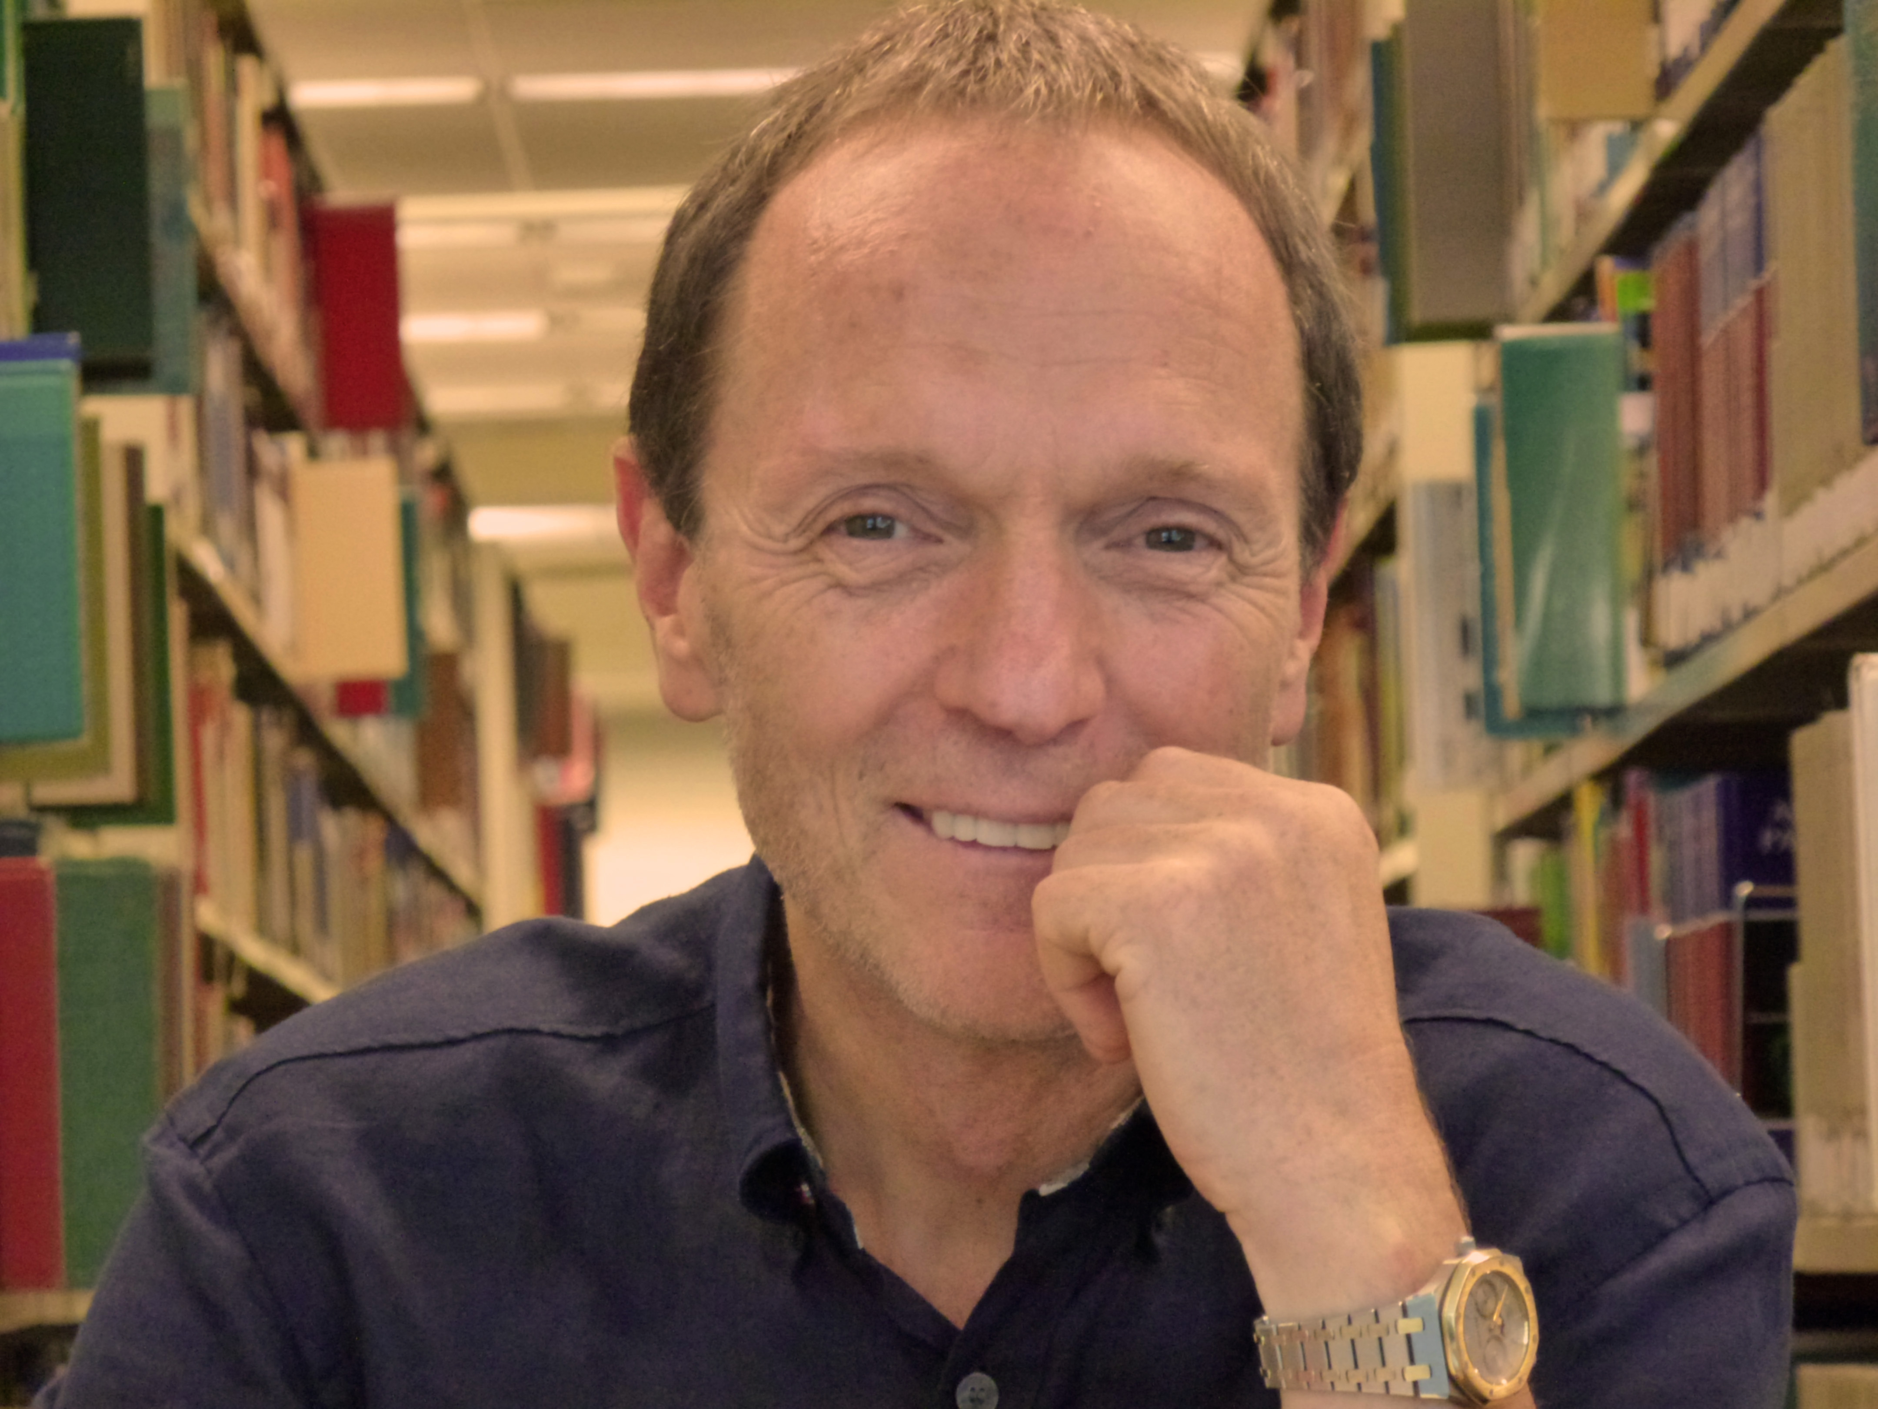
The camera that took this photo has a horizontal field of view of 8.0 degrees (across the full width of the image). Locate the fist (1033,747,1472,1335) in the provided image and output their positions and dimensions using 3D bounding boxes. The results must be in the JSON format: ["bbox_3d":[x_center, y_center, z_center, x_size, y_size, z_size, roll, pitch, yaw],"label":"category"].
[{"bbox_3d":[0.068,0.073,2.930,0.088,0.123,0.092,-10,0,-44],"label":"fist"}]

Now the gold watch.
[{"bbox_3d":[0.097,0.134,2.900,0.057,0.037,0.067,-1,9,37],"label":"gold watch"}]

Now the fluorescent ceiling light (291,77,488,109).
[{"bbox_3d":[-1.312,-0.945,21.100,1.200,0.080,0.300,-1,-3,-1],"label":"fluorescent ceiling light"}]

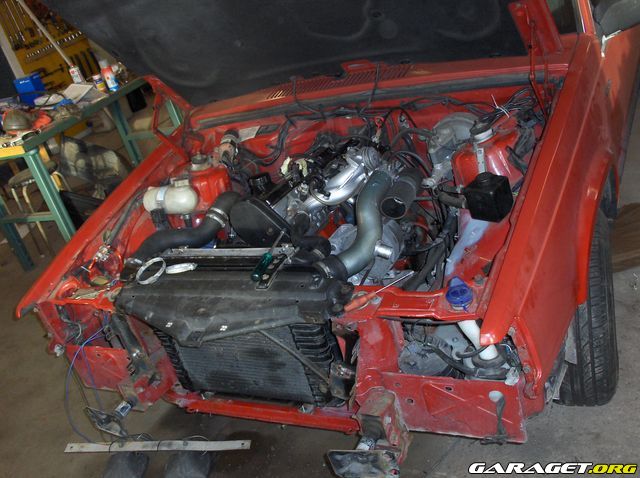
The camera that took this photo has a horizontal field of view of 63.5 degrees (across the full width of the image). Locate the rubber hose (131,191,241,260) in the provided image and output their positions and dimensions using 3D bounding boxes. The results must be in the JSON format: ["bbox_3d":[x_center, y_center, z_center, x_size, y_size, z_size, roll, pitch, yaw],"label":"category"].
[{"bbox_3d":[-0.449,-0.045,1.792,0.237,0.108,0.390,-1,27,24],"label":"rubber hose"}]

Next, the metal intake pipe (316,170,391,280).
[{"bbox_3d":[0.108,-0.046,1.468,0.155,0.193,0.376,-1,27,24],"label":"metal intake pipe"}]

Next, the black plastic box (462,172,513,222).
[{"bbox_3d":[0.454,-0.112,1.400,0.100,0.095,0.100,11,34,41],"label":"black plastic box"}]

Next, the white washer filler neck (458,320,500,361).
[{"bbox_3d":[0.370,0.233,1.210,0.045,0.155,0.045,-20,39,31],"label":"white washer filler neck"}]

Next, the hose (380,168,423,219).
[{"bbox_3d":[0.256,-0.140,1.565,0.080,0.080,0.210,0,29,27],"label":"hose"}]

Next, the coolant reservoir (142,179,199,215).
[{"bbox_3d":[-0.560,-0.157,1.950,0.210,0.130,0.105,-1,27,24],"label":"coolant reservoir"}]

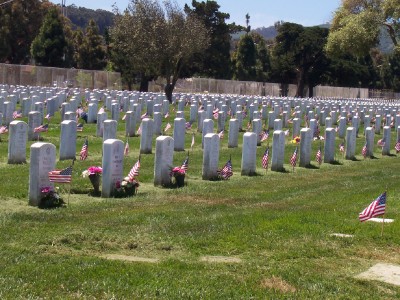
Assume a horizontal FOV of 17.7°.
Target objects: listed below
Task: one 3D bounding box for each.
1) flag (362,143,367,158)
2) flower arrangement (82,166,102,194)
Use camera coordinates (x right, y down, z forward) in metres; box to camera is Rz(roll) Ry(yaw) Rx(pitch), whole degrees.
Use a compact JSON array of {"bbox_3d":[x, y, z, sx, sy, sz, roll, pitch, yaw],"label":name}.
[{"bbox_3d":[3.065,0.009,23.900,0.085,0.280,0.080,2,3,0],"label":"flag"},{"bbox_3d":[-1.165,0.341,14.100,0.250,0.315,0.220,3,3,0],"label":"flower arrangement"}]

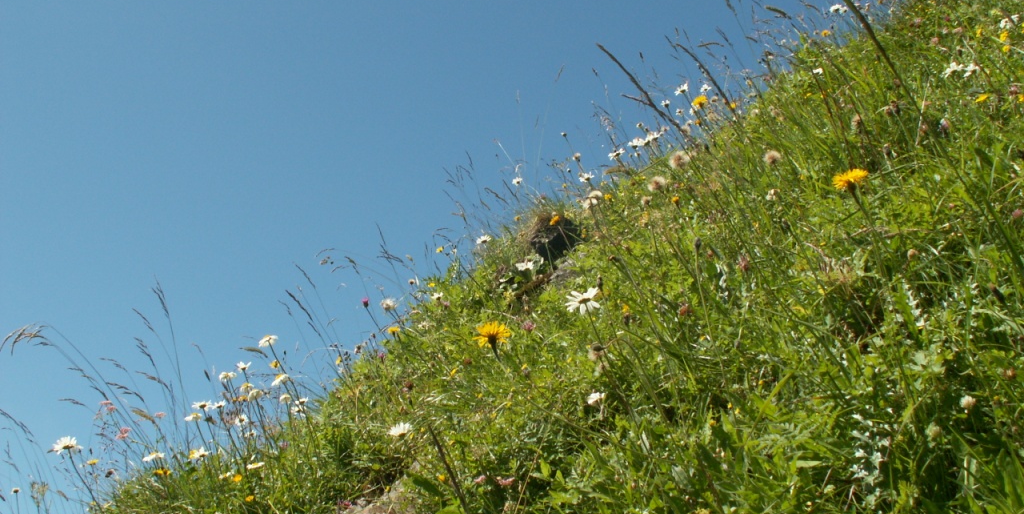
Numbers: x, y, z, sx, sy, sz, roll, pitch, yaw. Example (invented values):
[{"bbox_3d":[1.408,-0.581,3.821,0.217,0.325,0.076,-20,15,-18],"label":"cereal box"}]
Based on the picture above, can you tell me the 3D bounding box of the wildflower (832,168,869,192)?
[{"bbox_3d":[0.376,-0.086,1.150,0.041,0.020,0.041,-17,-10,0],"label":"wildflower"}]

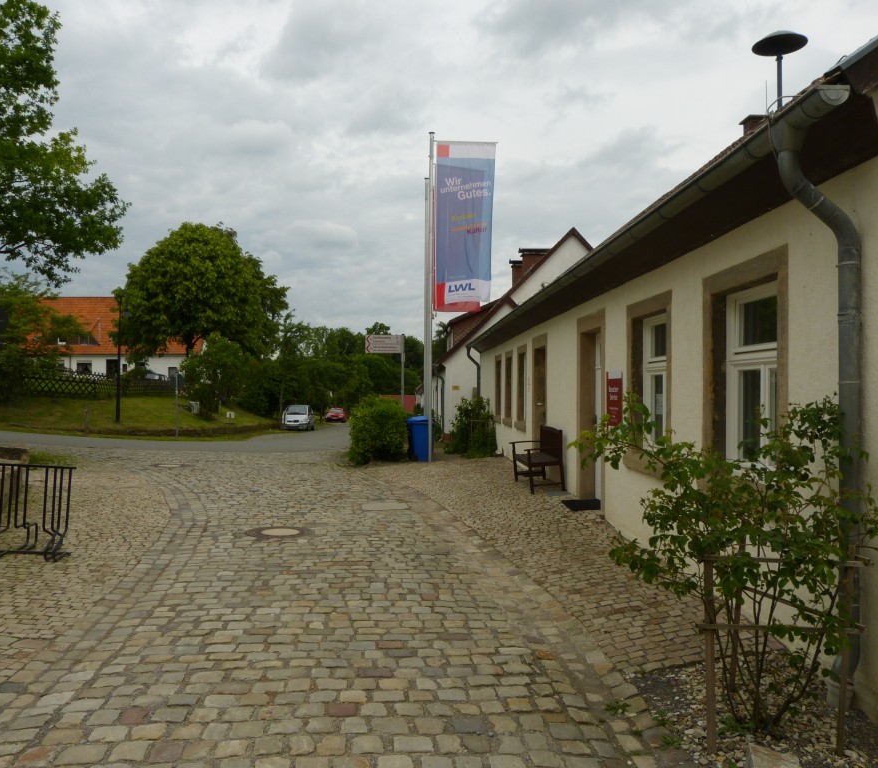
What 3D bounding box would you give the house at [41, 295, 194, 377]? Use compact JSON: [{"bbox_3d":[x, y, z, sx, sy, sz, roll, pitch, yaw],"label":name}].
[{"bbox_3d":[-26.282,-3.663,63.000,15.000,7.500,9.000,0,-1,0],"label":"house"}]

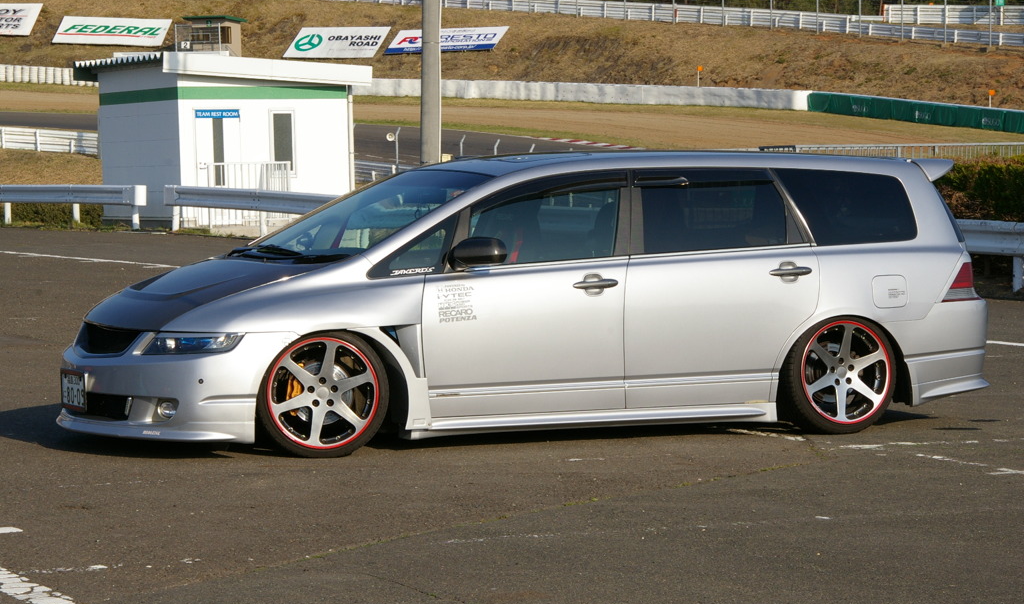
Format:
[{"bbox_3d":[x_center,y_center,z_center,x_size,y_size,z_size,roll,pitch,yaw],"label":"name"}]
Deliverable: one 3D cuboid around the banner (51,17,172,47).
[{"bbox_3d":[-27.489,-18.635,229.000,7.670,0.120,3.477,2,37,8],"label":"banner"}]

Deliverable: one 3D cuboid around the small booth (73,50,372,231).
[{"bbox_3d":[-5.303,-2.944,61.204,3.949,3.071,4.826,-2,3,-26],"label":"small booth"}]

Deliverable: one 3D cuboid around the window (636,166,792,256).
[{"bbox_3d":[0.968,-0.449,16.366,0.816,0.430,0.060,-2,-17,-25],"label":"window"}]

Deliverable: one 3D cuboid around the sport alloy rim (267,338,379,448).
[{"bbox_3d":[-0.886,0.427,15.585,0.520,0.520,0.200,0,3,-3],"label":"sport alloy rim"}]

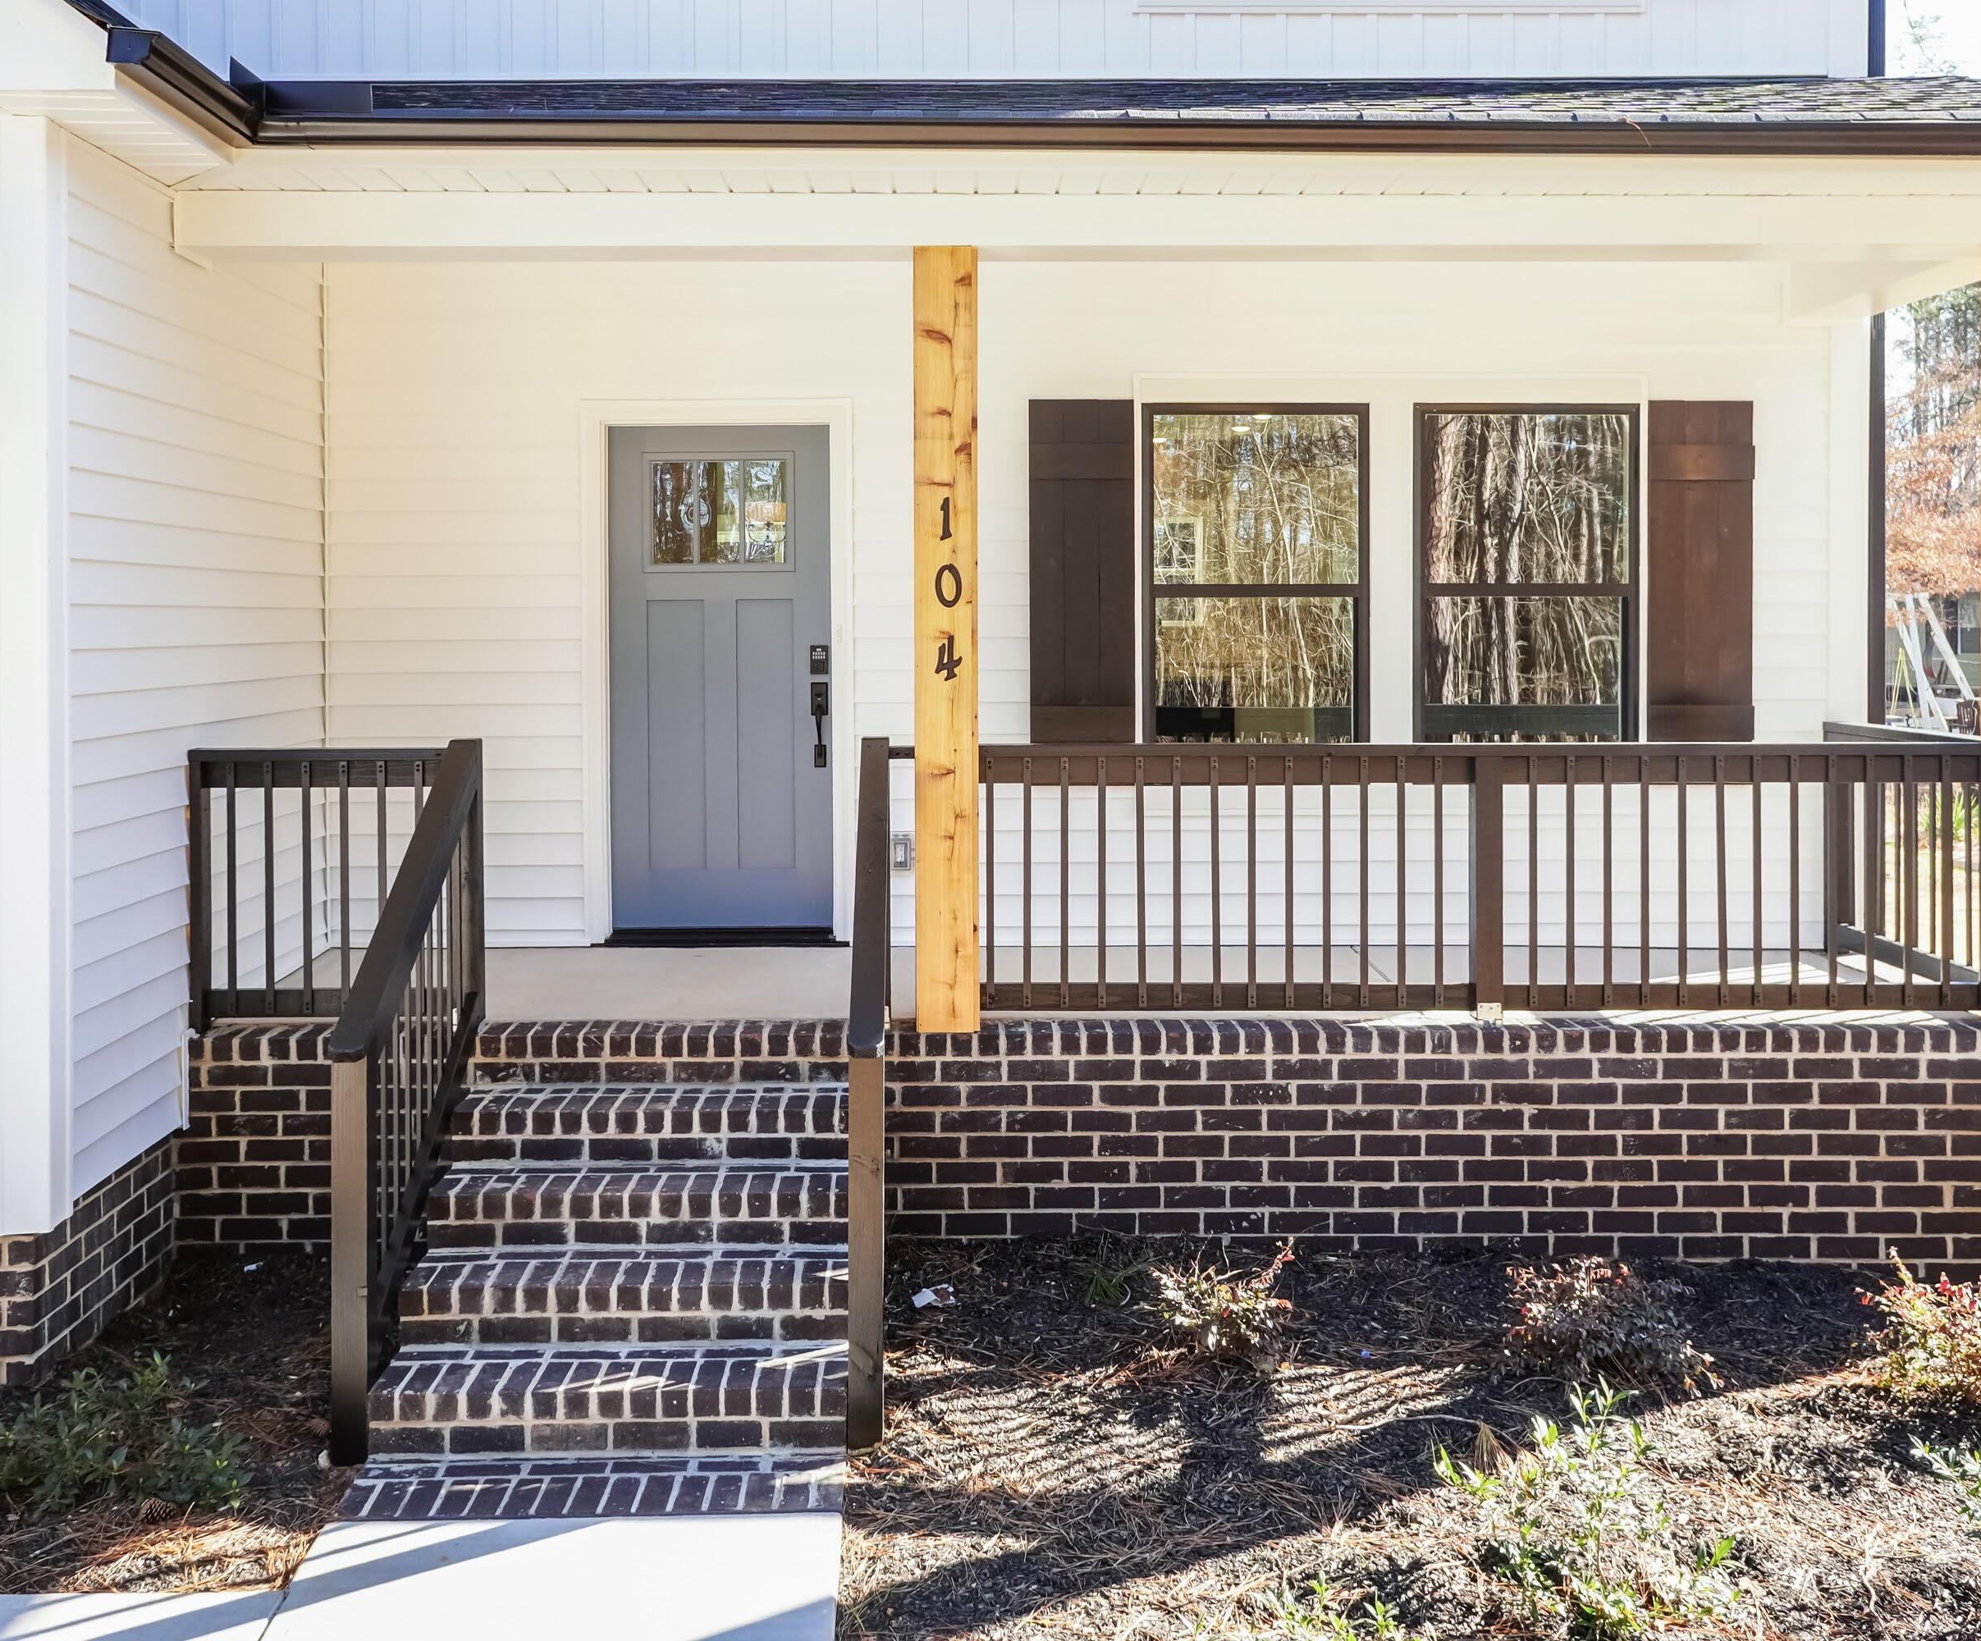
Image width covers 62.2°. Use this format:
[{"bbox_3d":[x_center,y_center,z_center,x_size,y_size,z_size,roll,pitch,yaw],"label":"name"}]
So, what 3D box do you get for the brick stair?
[{"bbox_3d":[-0.970,1.210,4.470,1.180,0.720,1.330,0,2,-2],"label":"brick stair"}]

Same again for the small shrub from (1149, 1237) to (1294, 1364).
[{"bbox_3d":[0.650,1.300,4.570,0.370,0.270,0.350,0,2,-2],"label":"small shrub"}]

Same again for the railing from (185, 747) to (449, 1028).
[{"bbox_3d":[-2.090,0.215,5.200,0.870,0.880,0.120,0,2,-2],"label":"railing"}]

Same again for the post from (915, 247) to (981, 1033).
[{"bbox_3d":[-0.140,-0.575,5.210,0.205,2.460,0.200,0,2,-2],"label":"post"}]

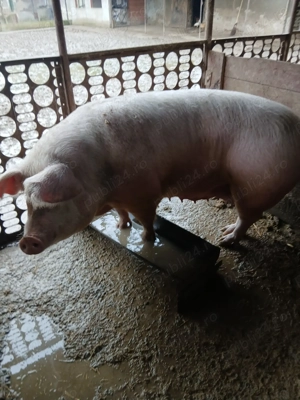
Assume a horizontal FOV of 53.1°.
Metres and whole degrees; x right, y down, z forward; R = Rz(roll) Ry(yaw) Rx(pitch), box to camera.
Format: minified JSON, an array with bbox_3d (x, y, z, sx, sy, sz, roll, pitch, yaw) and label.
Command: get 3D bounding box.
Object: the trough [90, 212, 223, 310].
[{"bbox_3d":[-0.045,0.293,1.999,0.924,0.196,0.367,24,40,34],"label":"trough"}]

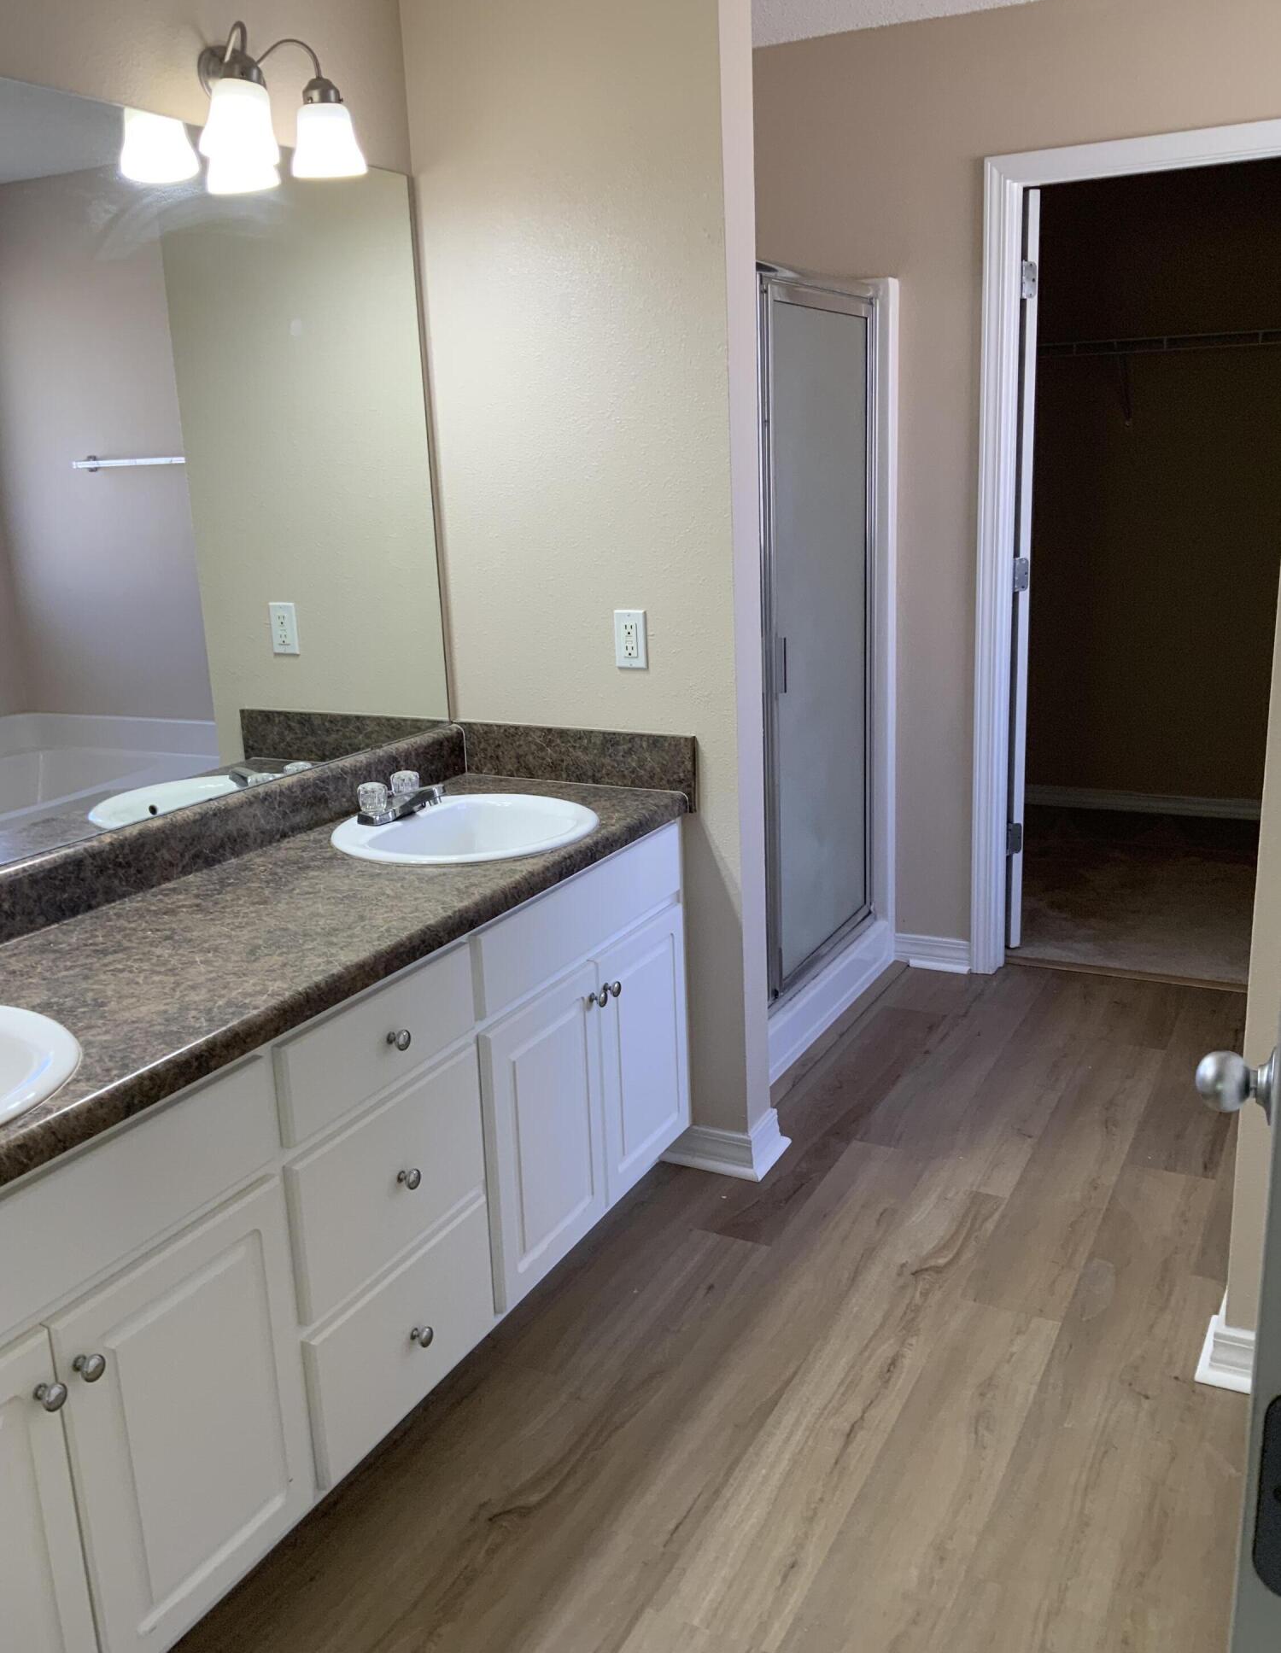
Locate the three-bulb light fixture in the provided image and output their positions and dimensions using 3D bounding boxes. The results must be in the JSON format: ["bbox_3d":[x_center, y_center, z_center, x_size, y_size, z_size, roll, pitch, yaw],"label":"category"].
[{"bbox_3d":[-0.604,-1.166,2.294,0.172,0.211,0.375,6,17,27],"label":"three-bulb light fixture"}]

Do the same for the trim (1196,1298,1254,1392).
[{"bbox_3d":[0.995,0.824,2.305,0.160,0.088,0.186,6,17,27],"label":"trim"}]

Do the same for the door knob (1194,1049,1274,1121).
[{"bbox_3d":[0.510,0.221,1.222,0.066,0.065,0.065,5,17,25],"label":"door knob"}]

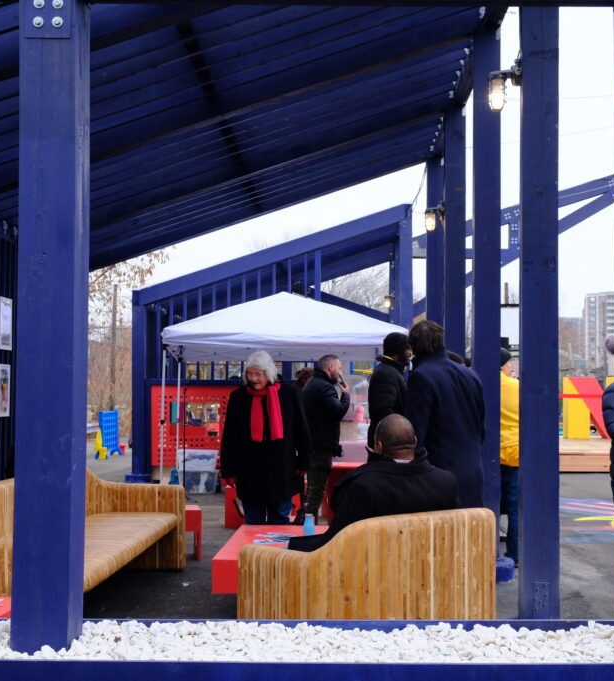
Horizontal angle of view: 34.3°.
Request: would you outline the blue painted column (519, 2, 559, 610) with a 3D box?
[{"bbox_3d":[1.231,-0.395,5.300,0.190,3.760,0.190,0,-3,0],"label":"blue painted column"}]

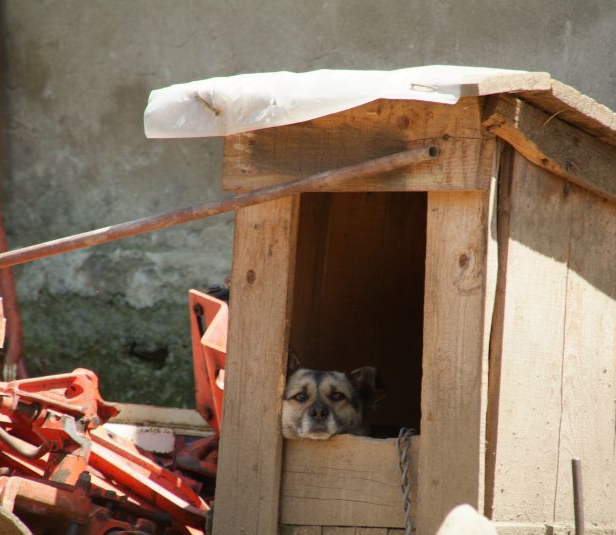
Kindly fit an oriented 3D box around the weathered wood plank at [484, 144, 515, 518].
[{"bbox_3d":[0.342,0.114,11.913,0.030,0.675,0.035,2,1,32],"label":"weathered wood plank"}]

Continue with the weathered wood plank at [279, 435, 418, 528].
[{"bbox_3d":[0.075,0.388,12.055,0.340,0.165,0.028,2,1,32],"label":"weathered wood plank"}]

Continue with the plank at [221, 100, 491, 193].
[{"bbox_3d":[0.084,-0.222,12.016,0.560,0.170,0.028,2,1,32],"label":"plank"}]

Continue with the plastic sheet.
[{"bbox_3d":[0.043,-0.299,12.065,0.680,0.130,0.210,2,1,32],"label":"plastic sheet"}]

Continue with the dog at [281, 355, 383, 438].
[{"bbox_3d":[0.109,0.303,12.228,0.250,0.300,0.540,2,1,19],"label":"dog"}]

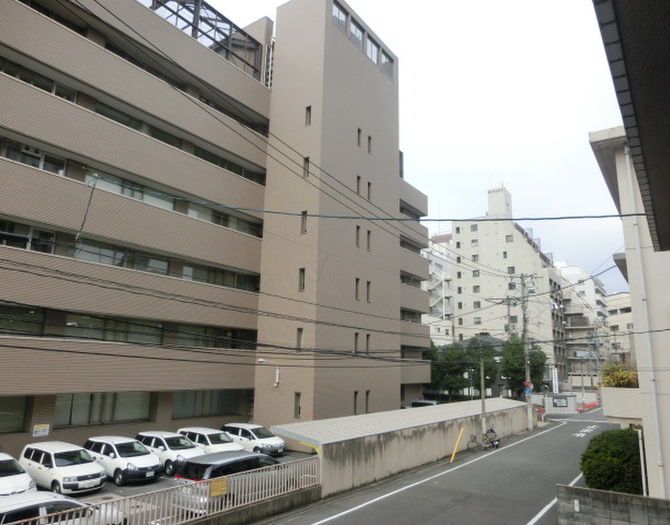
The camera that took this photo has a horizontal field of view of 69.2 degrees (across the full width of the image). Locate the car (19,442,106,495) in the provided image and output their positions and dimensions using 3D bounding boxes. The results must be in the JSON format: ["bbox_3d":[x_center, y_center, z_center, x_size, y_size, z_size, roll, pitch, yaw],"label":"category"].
[{"bbox_3d":[-11.028,8.317,19.656,4.200,1.510,1.690,-7,-14,34],"label":"car"}]

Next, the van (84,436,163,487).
[{"bbox_3d":[-9.152,8.444,20.839,4.395,1.500,1.695,-8,-15,36],"label":"van"}]

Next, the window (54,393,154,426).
[{"bbox_3d":[-11.462,7.318,24.300,0.200,1.550,4.950,-7,-15,36],"label":"window"}]

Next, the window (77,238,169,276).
[{"bbox_3d":[-11.126,-0.102,25.919,0.200,1.300,5.300,-7,-15,36],"label":"window"}]

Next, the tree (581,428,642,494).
[{"bbox_3d":[11.291,7.978,19.571,2.400,2.500,2.400,-8,-15,34],"label":"tree"}]

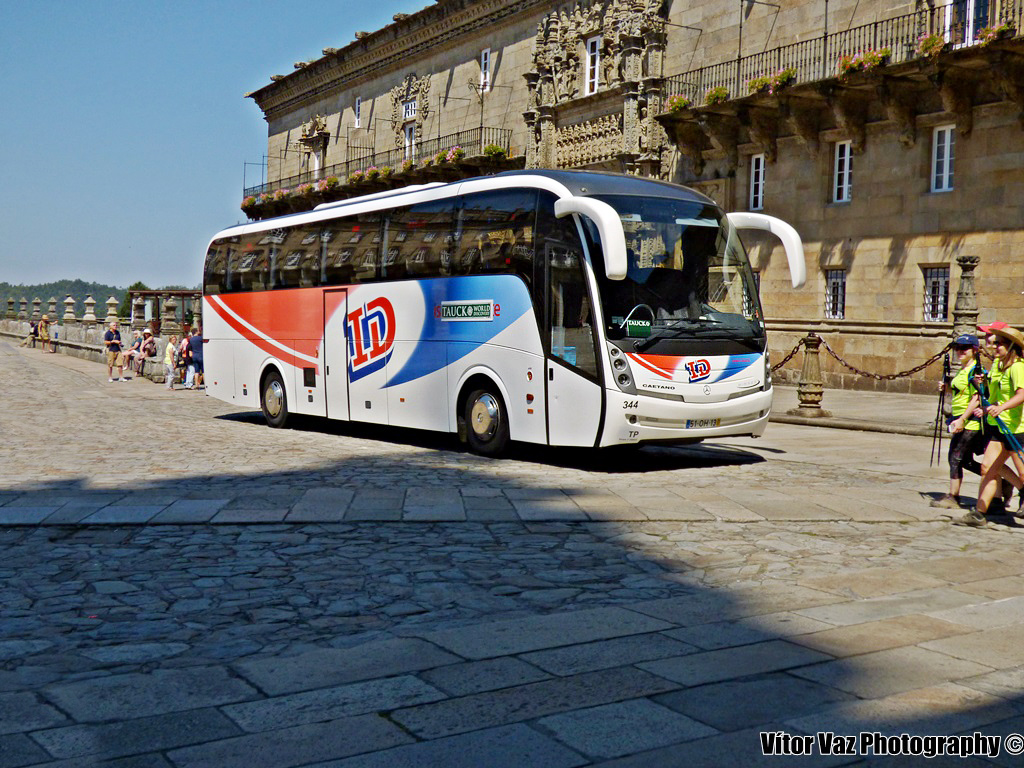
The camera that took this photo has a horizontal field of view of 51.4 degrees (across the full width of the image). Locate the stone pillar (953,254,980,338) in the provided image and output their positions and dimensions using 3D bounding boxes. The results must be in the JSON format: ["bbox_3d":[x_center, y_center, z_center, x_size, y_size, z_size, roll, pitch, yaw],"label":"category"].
[{"bbox_3d":[7.488,-0.706,17.700,0.740,2.820,0.740,-1,5,-32],"label":"stone pillar"}]

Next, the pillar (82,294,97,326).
[{"bbox_3d":[-16.387,-2.834,41.402,0.460,1.070,0.460,-1,5,-34],"label":"pillar"}]

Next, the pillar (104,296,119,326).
[{"bbox_3d":[-14.431,-2.619,38.468,0.460,1.050,0.460,-1,5,-34],"label":"pillar"}]

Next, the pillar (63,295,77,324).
[{"bbox_3d":[-18.406,-3.048,44.336,0.460,1.080,0.460,-1,5,-34],"label":"pillar"}]

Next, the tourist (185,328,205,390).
[{"bbox_3d":[-9.184,-0.728,31.000,0.550,1.760,0.420,0,4,-18],"label":"tourist"}]

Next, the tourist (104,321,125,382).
[{"bbox_3d":[-11.683,-0.935,31.300,0.560,1.740,0.460,-2,6,-45],"label":"tourist"}]

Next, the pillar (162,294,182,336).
[{"bbox_3d":[-10.424,-2.066,32.600,0.530,1.120,0.530,-1,5,-34],"label":"pillar"}]

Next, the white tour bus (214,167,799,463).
[{"bbox_3d":[-1.333,-1.051,16.782,2.780,3.700,12.340,-2,3,-37],"label":"white tour bus"}]

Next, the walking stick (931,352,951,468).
[{"bbox_3d":[4.049,0.253,10.050,0.100,1.100,0.080,5,4,-24],"label":"walking stick"}]

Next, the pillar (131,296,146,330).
[{"bbox_3d":[-12.396,-2.336,35.534,0.490,1.070,0.490,-1,5,-34],"label":"pillar"}]

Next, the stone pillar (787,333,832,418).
[{"bbox_3d":[5.690,-0.200,20.300,0.750,1.530,0.750,-1,5,-32],"label":"stone pillar"}]

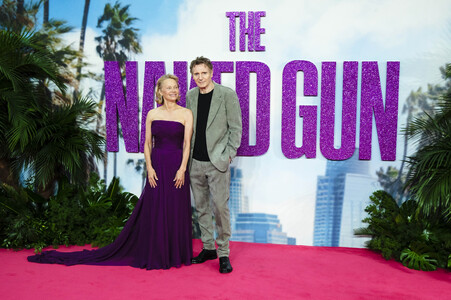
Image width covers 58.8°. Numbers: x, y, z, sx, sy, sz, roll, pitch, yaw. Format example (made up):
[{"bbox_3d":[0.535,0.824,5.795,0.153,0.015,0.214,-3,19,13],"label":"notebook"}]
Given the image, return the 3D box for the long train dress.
[{"bbox_3d":[-1.093,0.402,3.793,1.600,1.330,0.560,0,7,-3],"label":"long train dress"}]

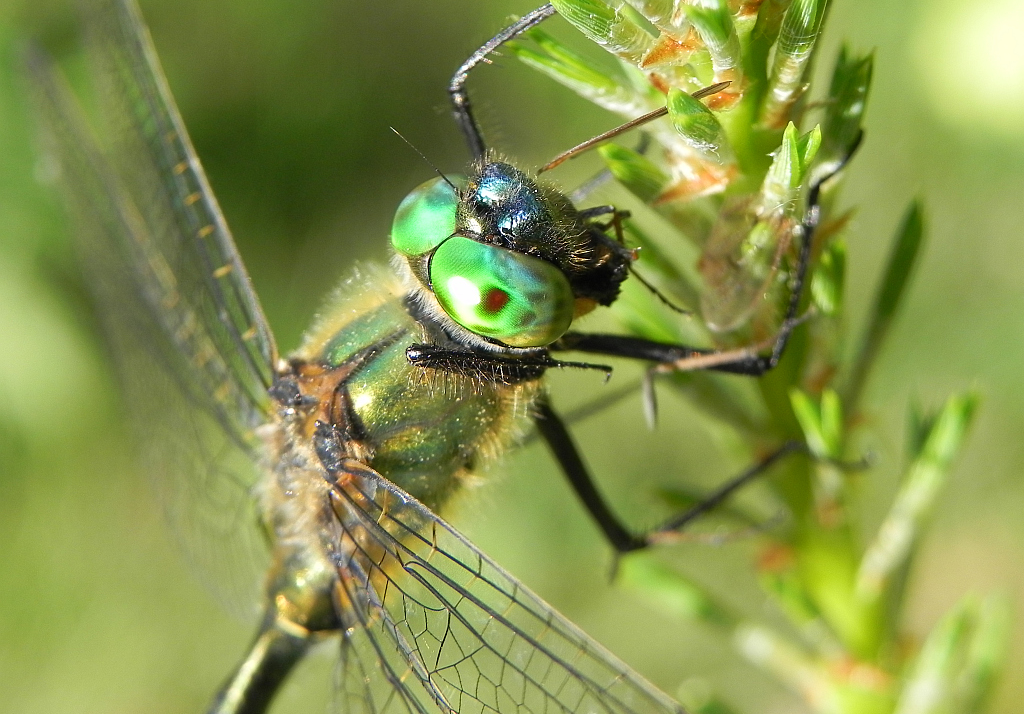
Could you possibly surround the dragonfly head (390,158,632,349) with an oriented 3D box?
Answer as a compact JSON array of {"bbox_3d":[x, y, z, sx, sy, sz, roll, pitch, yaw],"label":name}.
[{"bbox_3d":[0.000,-0.003,0.092,0.007,0.006,0.007,33,16,-41],"label":"dragonfly head"}]

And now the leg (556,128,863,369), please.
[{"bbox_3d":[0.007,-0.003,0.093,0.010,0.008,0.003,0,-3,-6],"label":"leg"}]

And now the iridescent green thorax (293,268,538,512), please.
[{"bbox_3d":[-0.003,0.001,0.093,0.008,0.008,0.007,15,25,-43],"label":"iridescent green thorax"}]

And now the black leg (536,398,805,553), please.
[{"bbox_3d":[0.005,0.004,0.096,0.009,0.005,0.003,5,-4,-9],"label":"black leg"}]

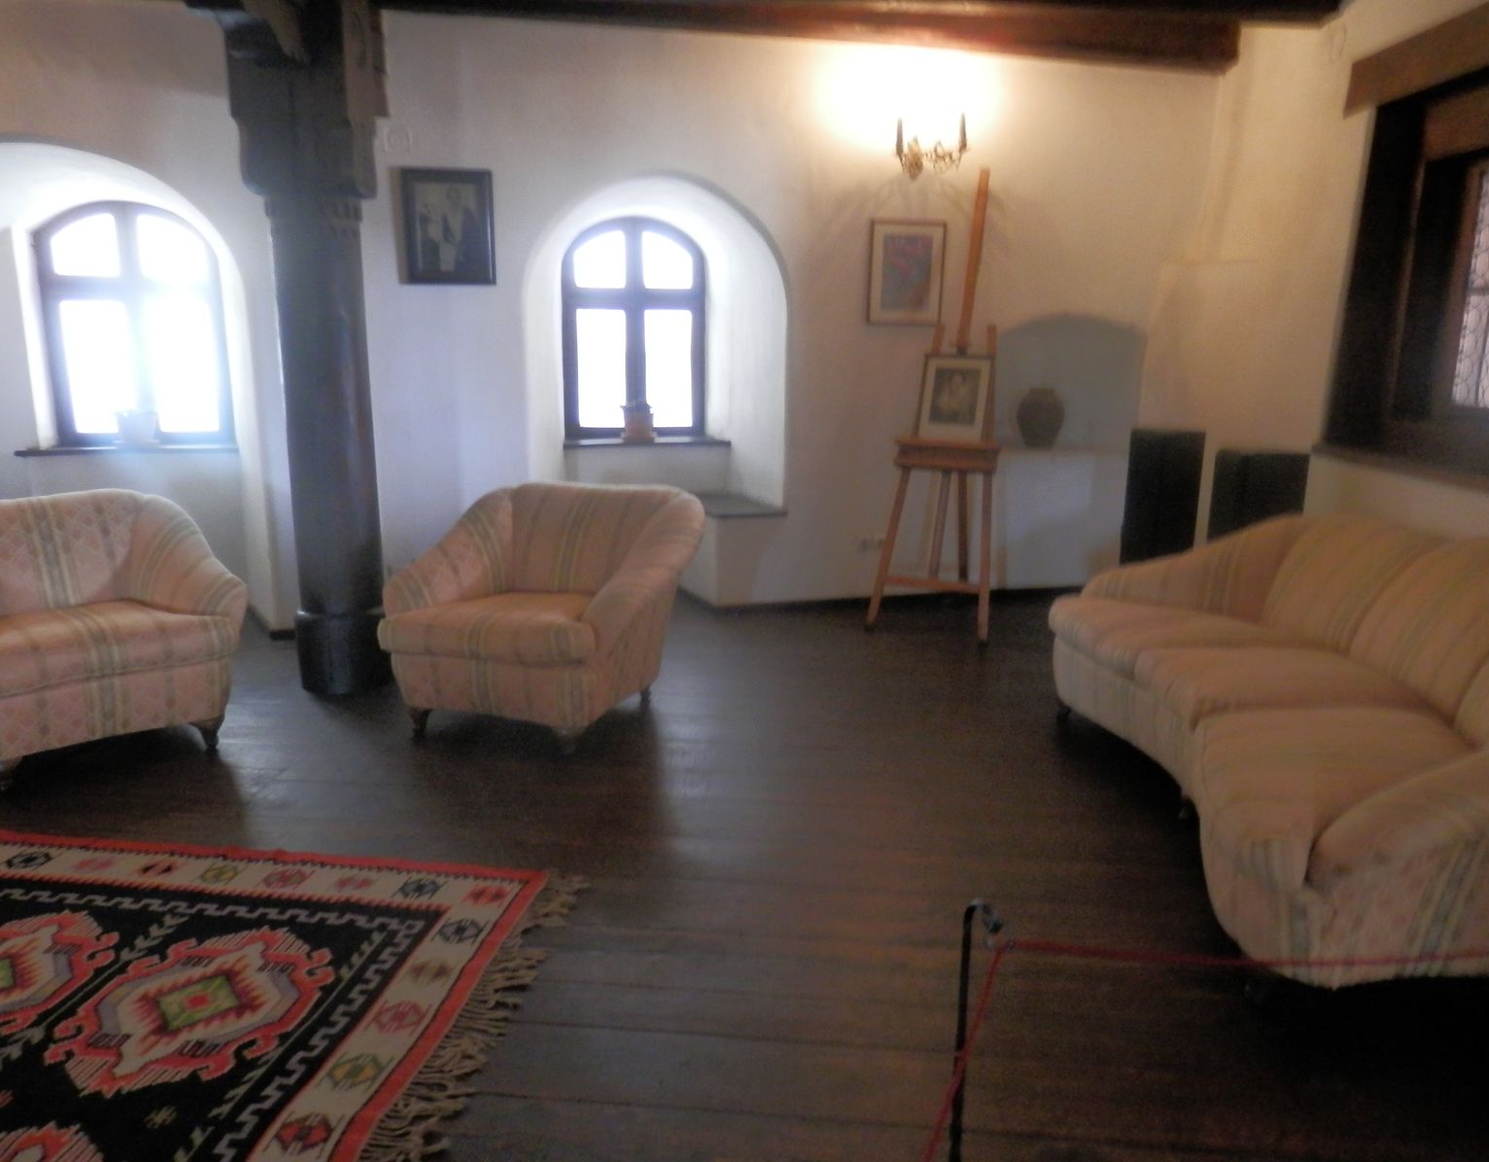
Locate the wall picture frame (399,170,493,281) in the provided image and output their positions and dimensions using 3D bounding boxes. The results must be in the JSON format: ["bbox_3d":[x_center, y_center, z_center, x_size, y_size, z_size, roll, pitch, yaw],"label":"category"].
[{"bbox_3d":[-1.283,-1.539,4.878,0.380,0.487,0.039,-1,13,-6],"label":"wall picture frame"}]

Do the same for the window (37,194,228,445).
[{"bbox_3d":[-3.244,-1.364,5.967,0.889,1.248,0.097,-2,13,-11],"label":"window"}]

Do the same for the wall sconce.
[{"bbox_3d":[0.873,-2.091,5.400,0.362,0.275,0.234,-3,14,-14],"label":"wall sconce"}]

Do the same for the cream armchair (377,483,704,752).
[{"bbox_3d":[-0.747,0.102,4.181,0.866,0.808,0.925,5,14,18],"label":"cream armchair"}]

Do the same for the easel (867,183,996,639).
[{"bbox_3d":[0.998,-0.833,5.291,0.594,2.161,0.604,7,15,27],"label":"easel"}]

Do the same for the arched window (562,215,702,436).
[{"bbox_3d":[-0.635,-1.453,6.489,0.826,1.253,0.097,-2,13,-12],"label":"arched window"}]

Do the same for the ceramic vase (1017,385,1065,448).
[{"bbox_3d":[1.673,-0.928,6.319,0.277,0.334,0.277,1,13,0],"label":"ceramic vase"}]

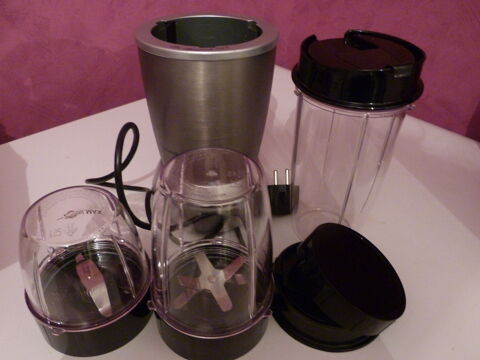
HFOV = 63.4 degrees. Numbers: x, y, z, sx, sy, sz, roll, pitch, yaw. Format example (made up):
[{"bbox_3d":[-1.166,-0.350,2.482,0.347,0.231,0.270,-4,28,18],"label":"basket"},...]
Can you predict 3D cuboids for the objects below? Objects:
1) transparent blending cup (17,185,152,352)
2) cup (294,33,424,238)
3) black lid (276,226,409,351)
[{"bbox_3d":[-0.110,0.060,0.281,0.093,0.100,0.093,1,37,-1],"label":"transparent blending cup"},{"bbox_3d":[0.087,-0.024,0.338,0.097,0.180,0.097,2,37,0],"label":"cup"},{"bbox_3d":[0.074,0.069,0.300,0.097,0.074,0.100,2,37,0],"label":"black lid"}]

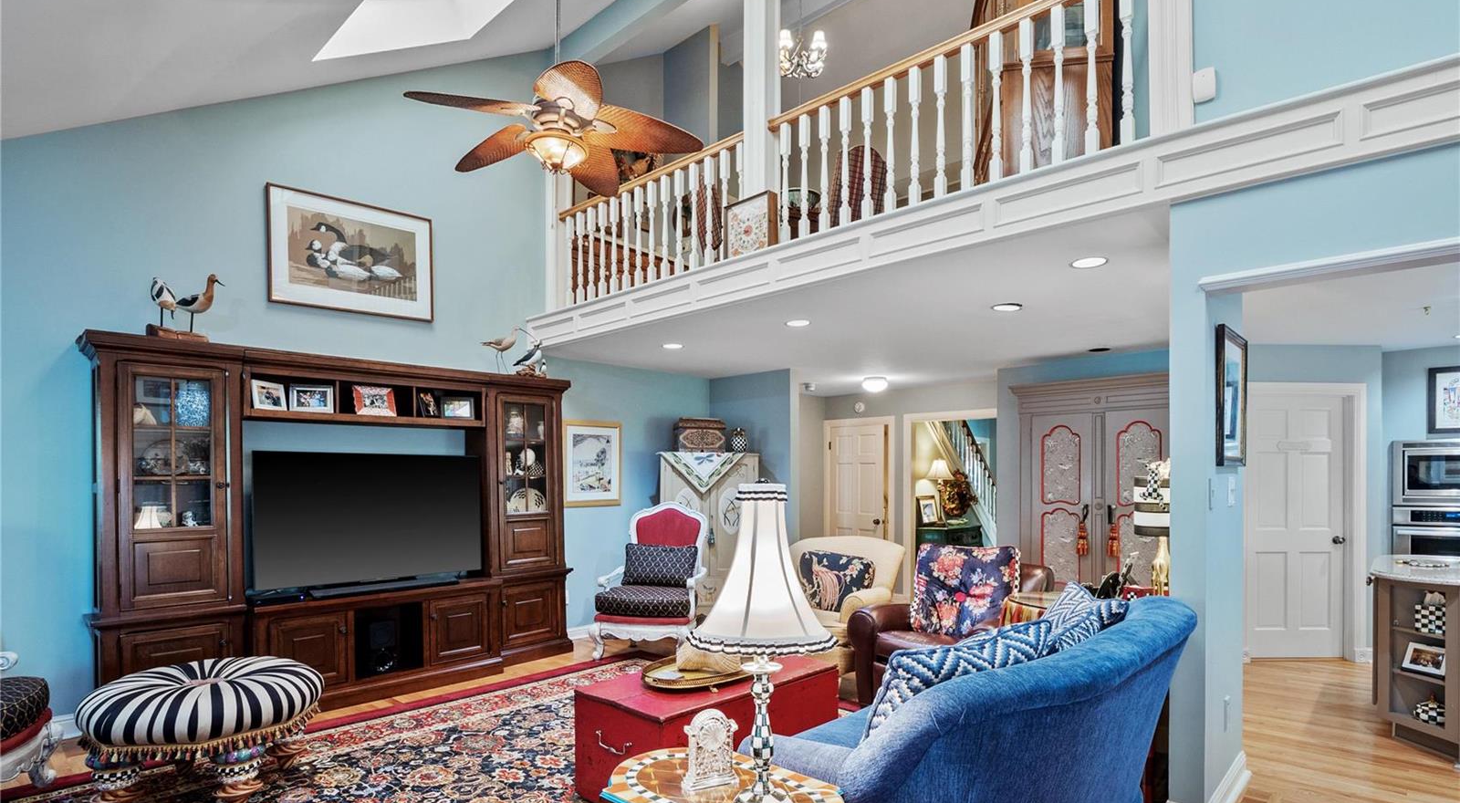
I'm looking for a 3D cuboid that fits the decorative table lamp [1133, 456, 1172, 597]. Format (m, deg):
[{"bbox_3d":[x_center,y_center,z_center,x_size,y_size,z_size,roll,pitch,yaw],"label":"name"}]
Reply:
[{"bbox_3d":[2.232,0.701,3.350,0.310,0.800,0.310,0,-2,0],"label":"decorative table lamp"}]

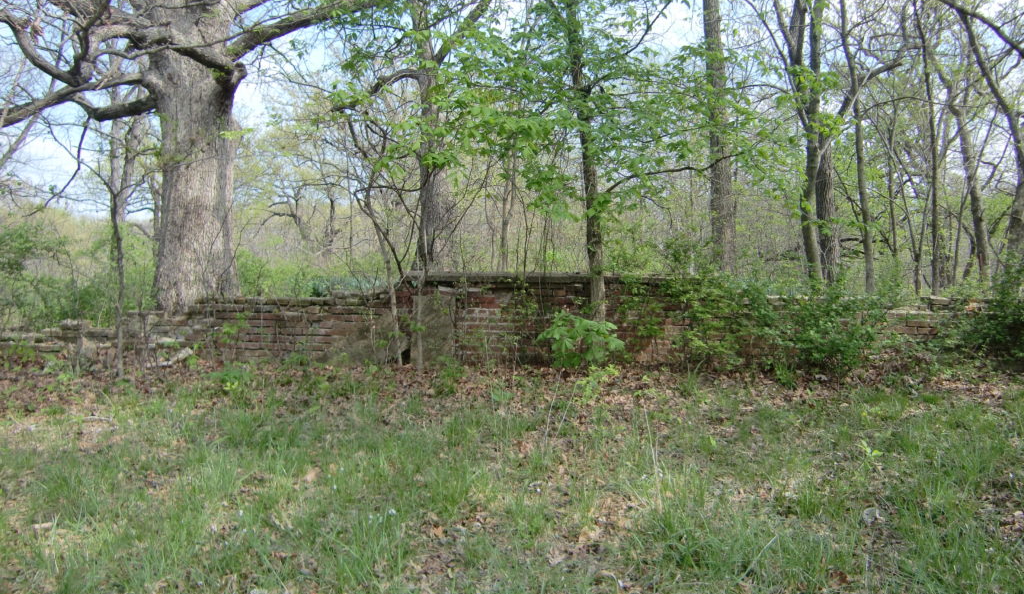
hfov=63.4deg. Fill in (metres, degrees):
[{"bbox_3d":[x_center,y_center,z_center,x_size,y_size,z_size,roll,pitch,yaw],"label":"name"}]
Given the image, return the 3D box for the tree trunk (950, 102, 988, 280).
[{"bbox_3d":[7.264,-1.621,13.132,0.220,3.082,0.200,-11,6,1],"label":"tree trunk"}]

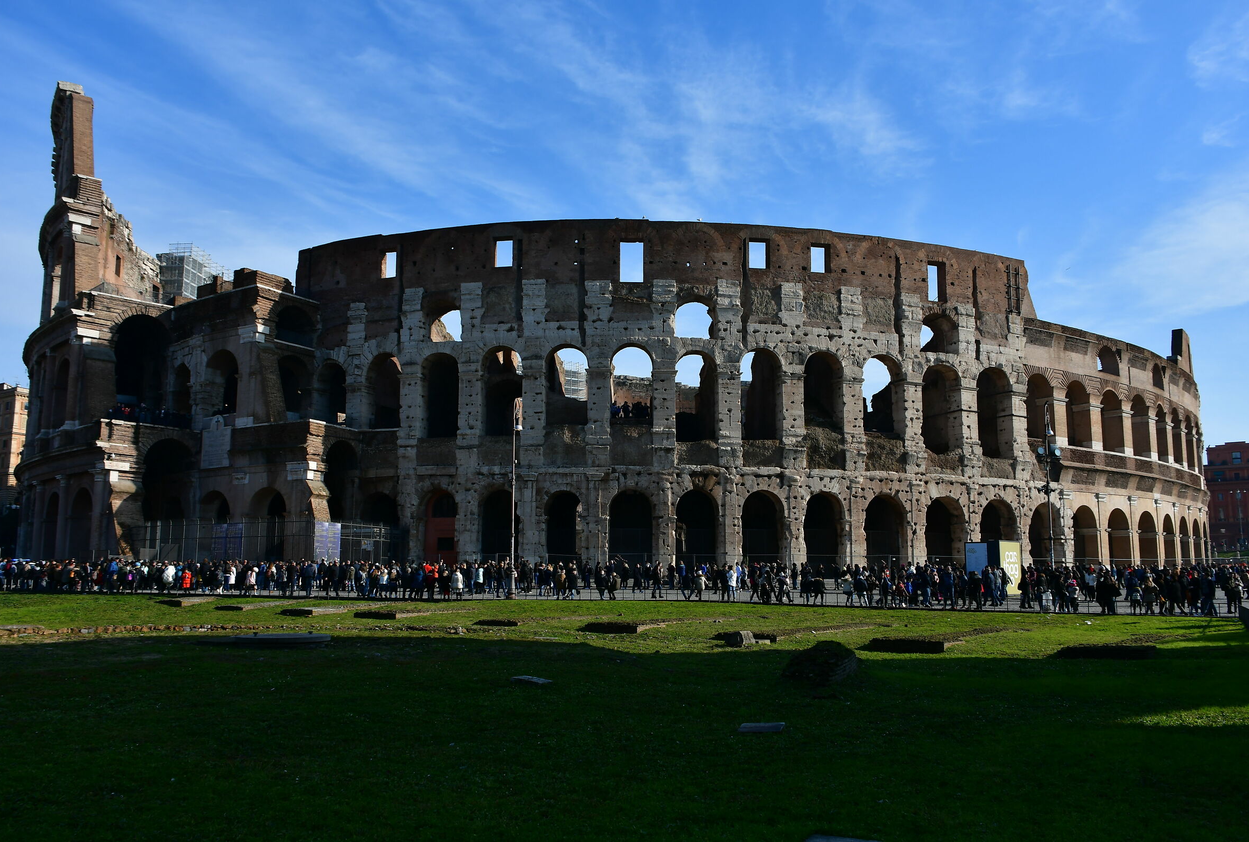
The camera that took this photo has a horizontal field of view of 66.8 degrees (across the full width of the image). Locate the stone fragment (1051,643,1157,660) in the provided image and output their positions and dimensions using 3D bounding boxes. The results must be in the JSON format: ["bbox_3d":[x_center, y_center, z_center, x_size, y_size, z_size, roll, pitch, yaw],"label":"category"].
[{"bbox_3d":[13.063,6.300,25.868,2.289,0.323,0.918,-1,-8,8],"label":"stone fragment"}]

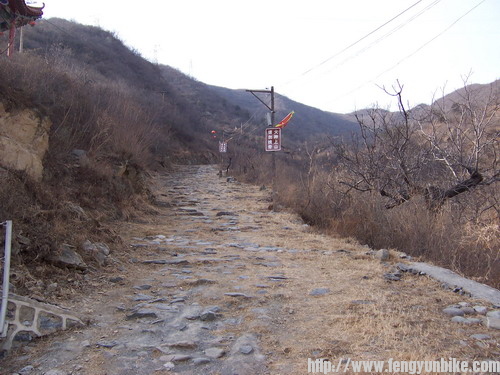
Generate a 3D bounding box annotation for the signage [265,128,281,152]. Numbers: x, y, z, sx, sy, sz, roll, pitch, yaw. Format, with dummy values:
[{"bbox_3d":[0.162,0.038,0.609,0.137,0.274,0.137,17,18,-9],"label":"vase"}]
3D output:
[{"bbox_3d":[0.800,-1.590,16.000,0.500,0.780,0.040,0,-5,0],"label":"signage"}]

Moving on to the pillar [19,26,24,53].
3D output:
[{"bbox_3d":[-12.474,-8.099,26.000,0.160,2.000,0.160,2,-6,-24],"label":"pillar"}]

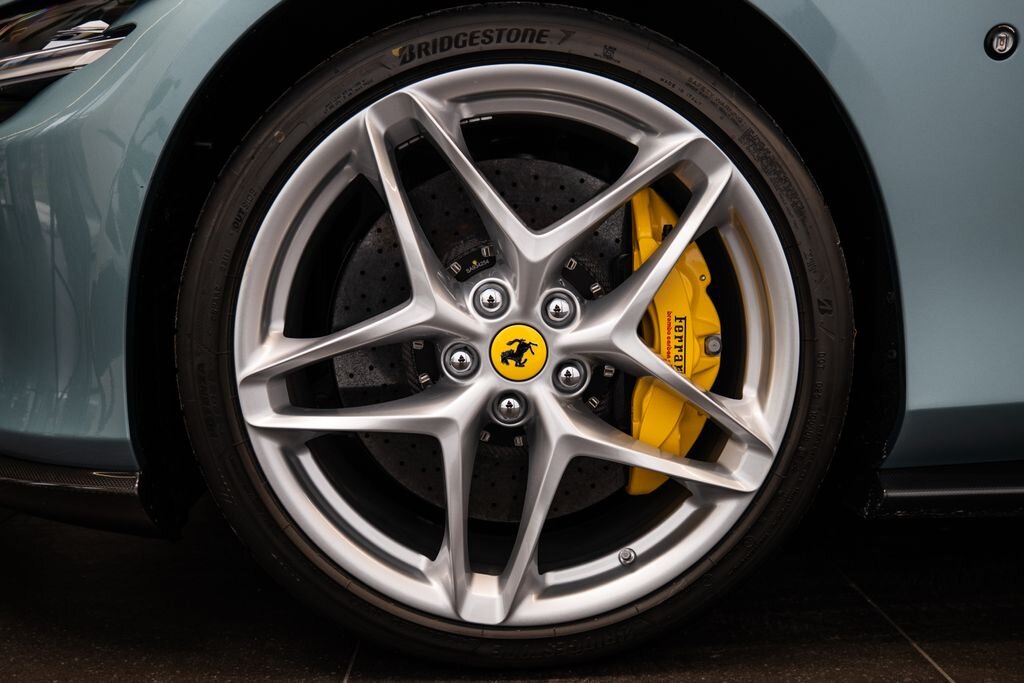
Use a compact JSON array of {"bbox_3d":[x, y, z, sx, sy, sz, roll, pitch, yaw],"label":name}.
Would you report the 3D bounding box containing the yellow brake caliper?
[{"bbox_3d":[0.171,-0.001,0.952,0.104,0.325,0.120,0,6,-2],"label":"yellow brake caliper"}]

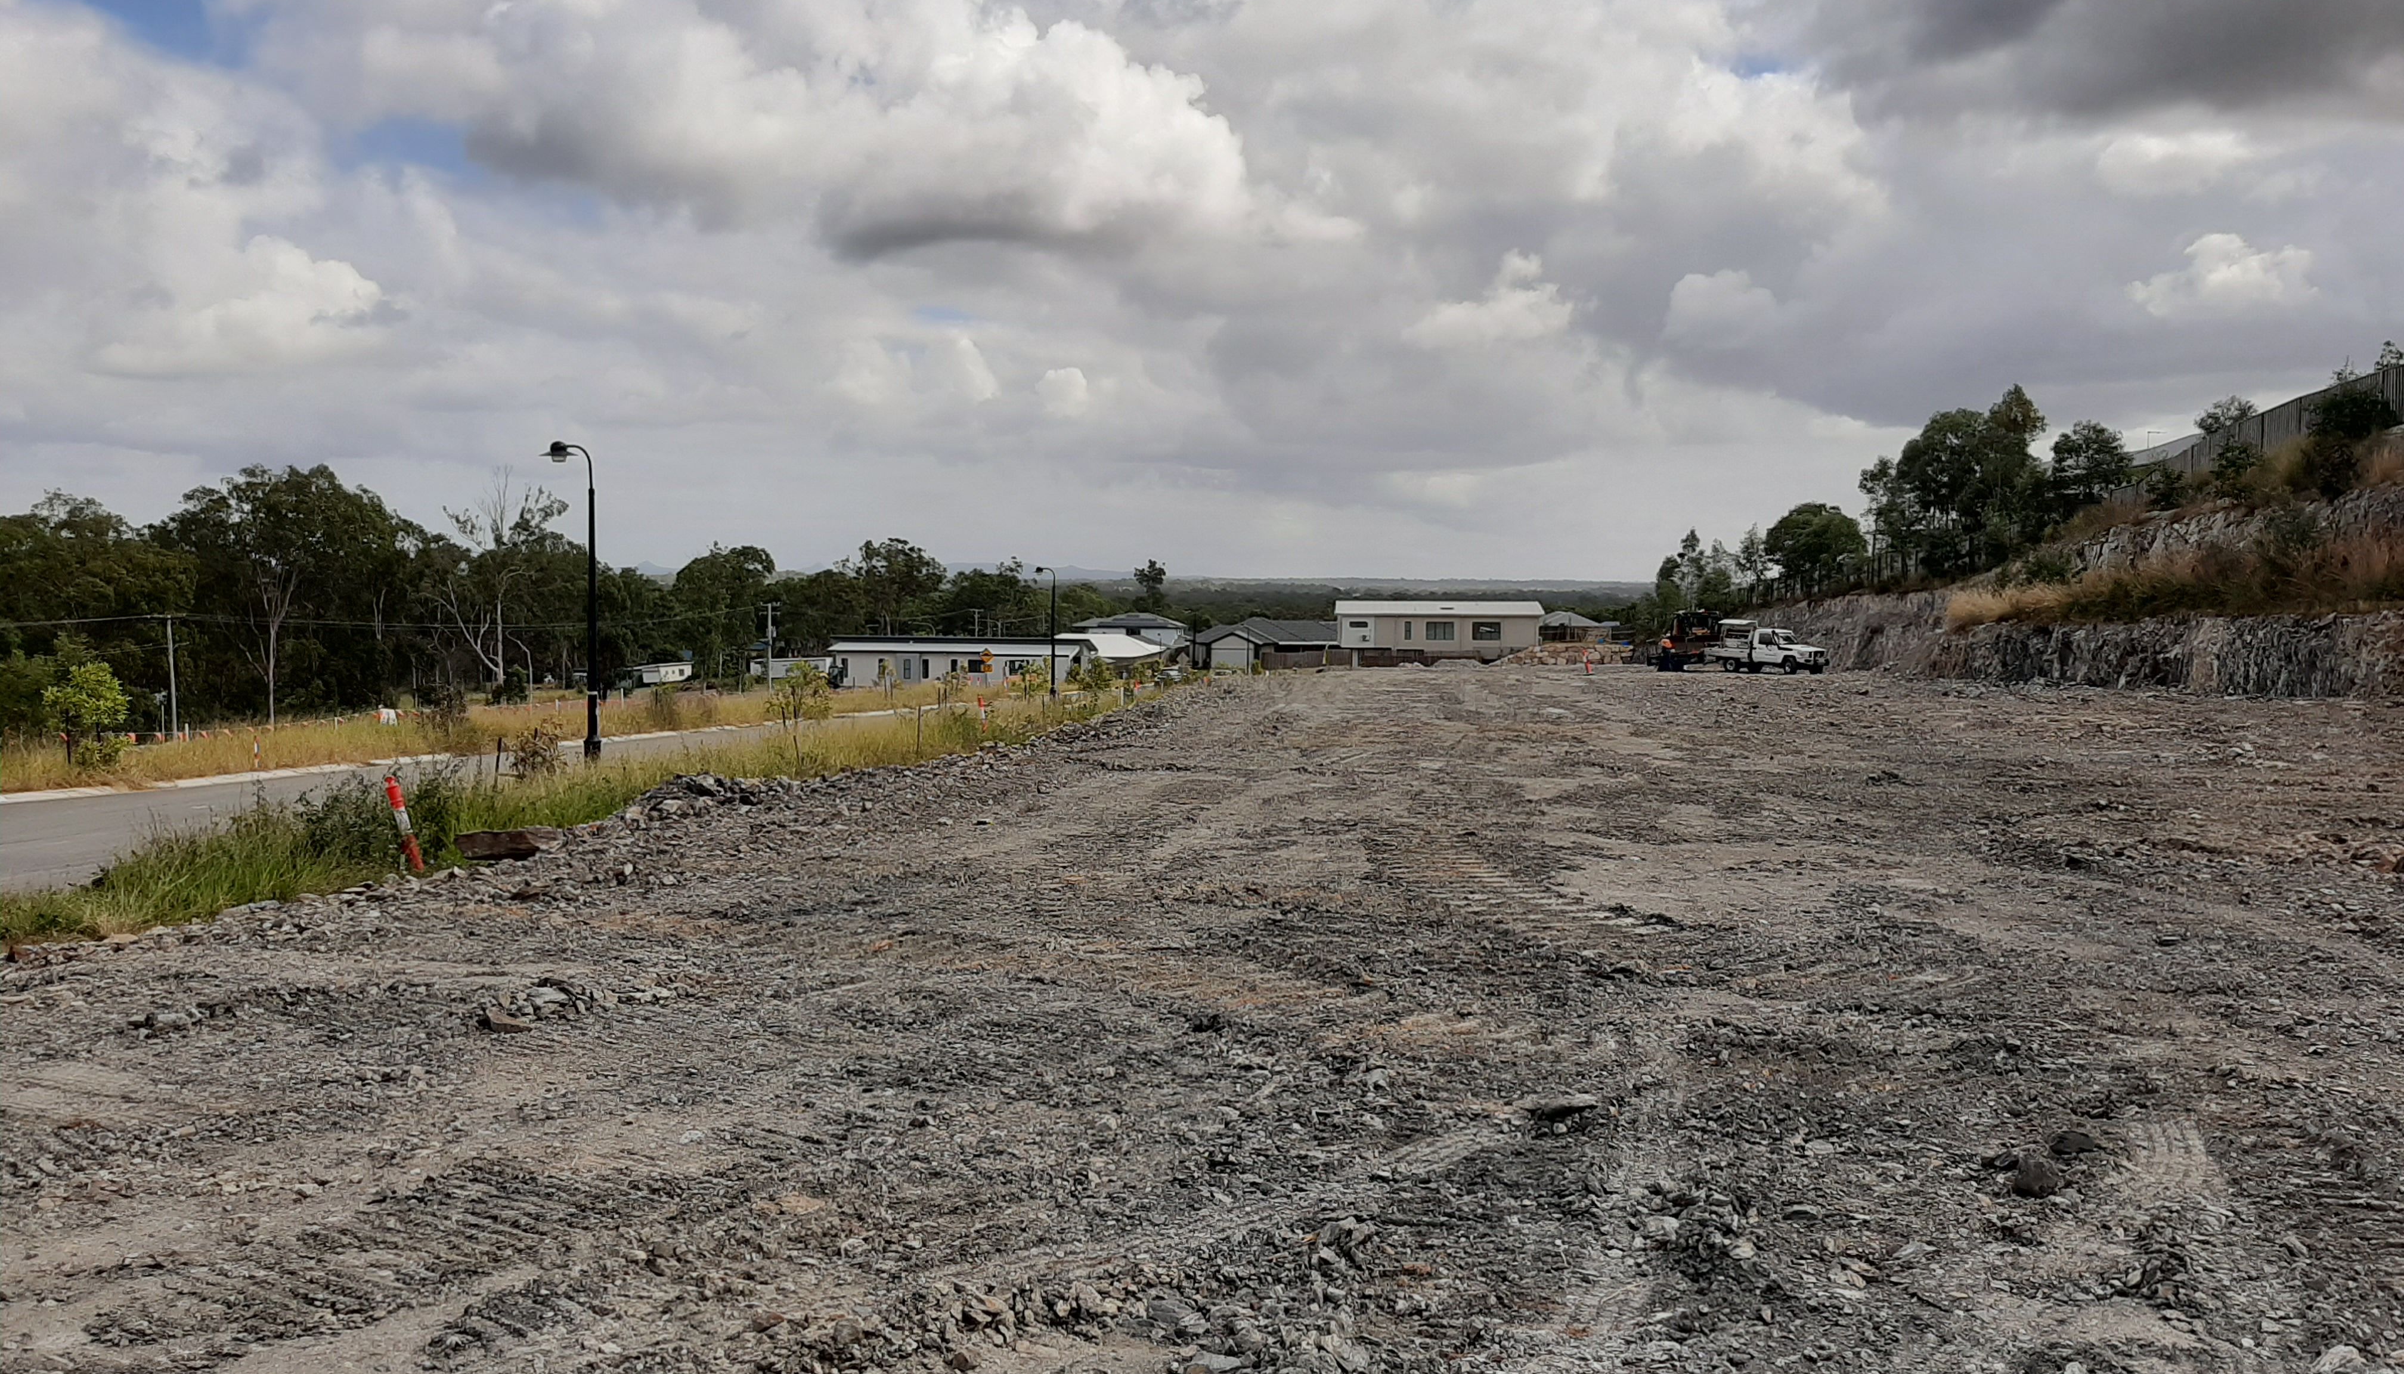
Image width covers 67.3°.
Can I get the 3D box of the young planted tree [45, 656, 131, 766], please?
[{"bbox_3d":[-20.938,0.454,34.000,1.600,2.050,1.600,0,3,0],"label":"young planted tree"}]

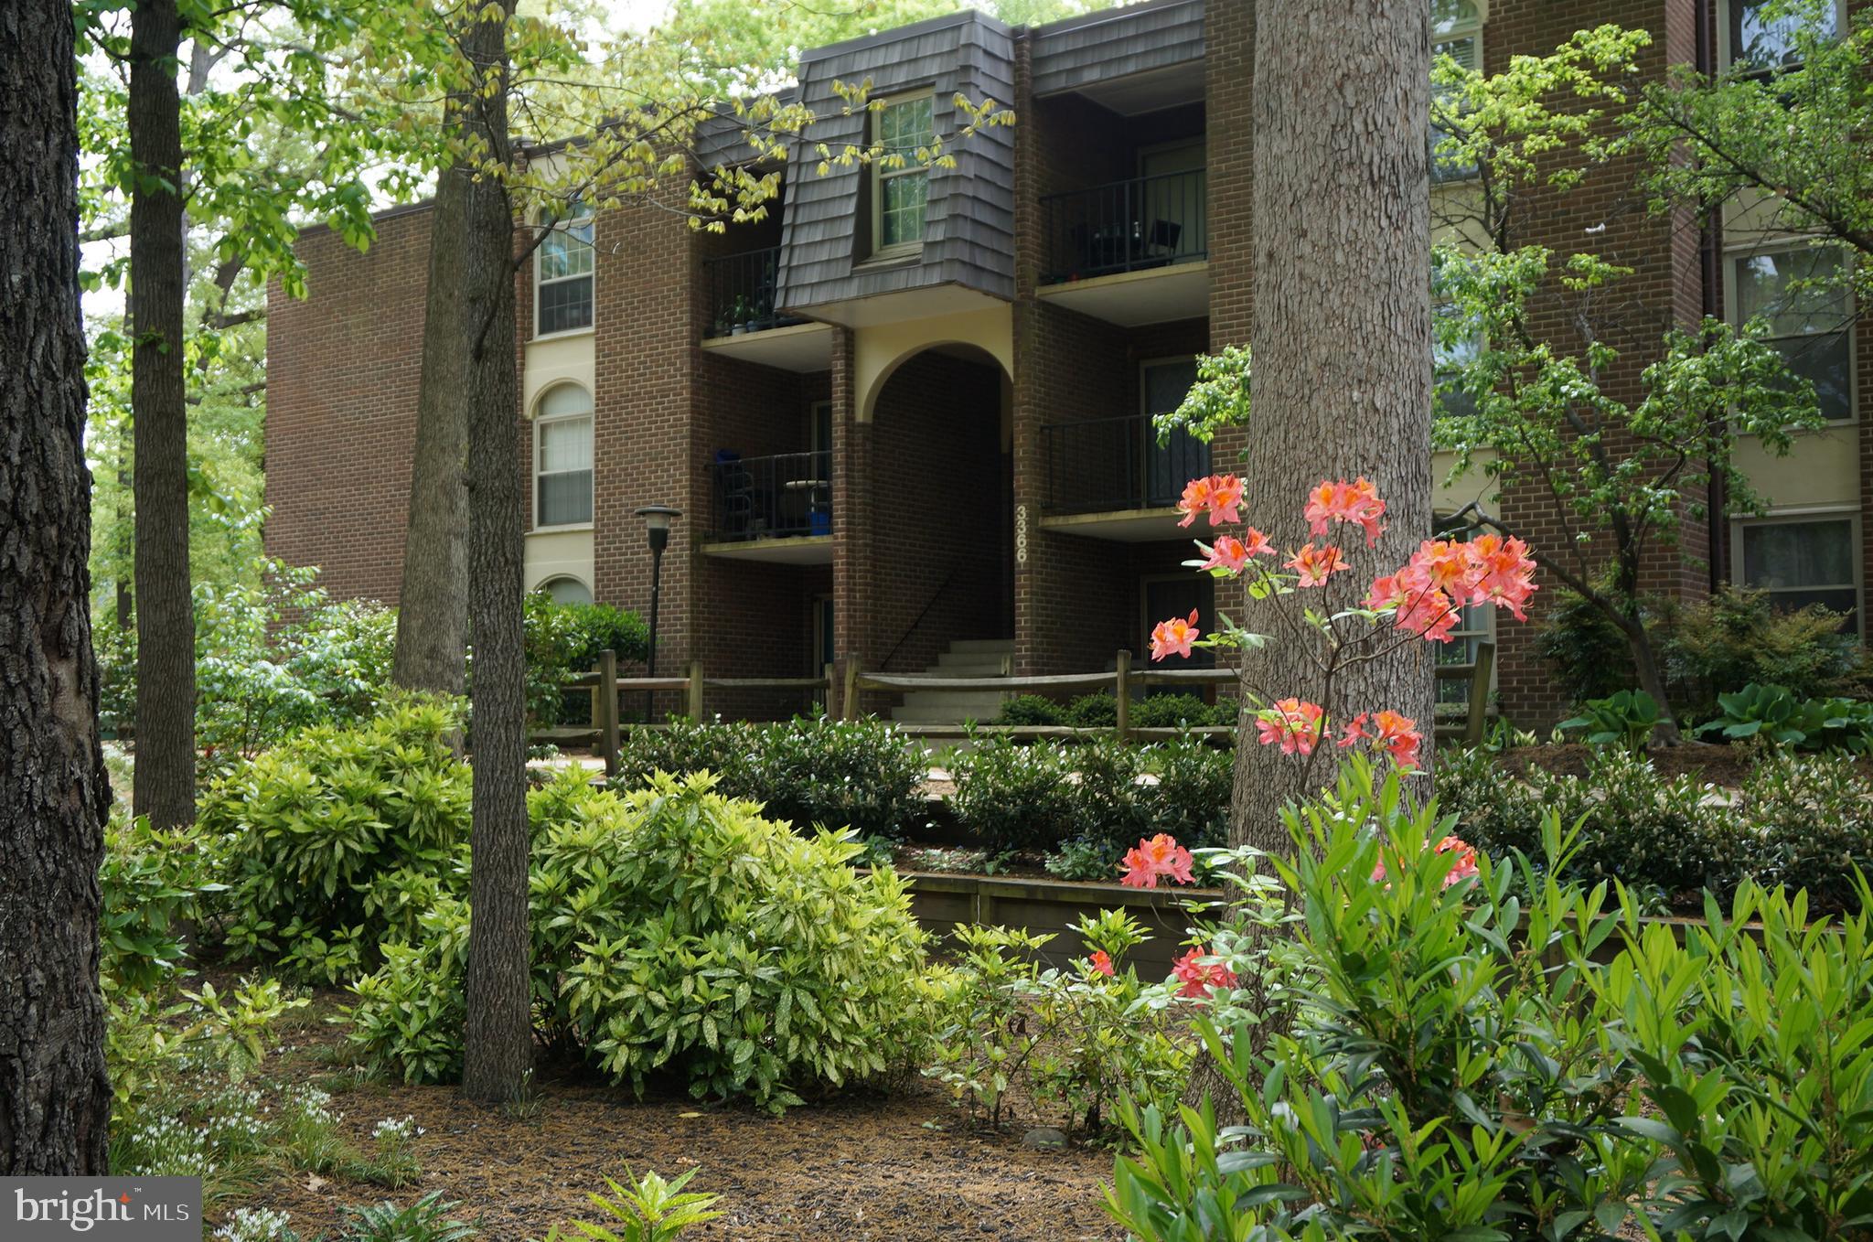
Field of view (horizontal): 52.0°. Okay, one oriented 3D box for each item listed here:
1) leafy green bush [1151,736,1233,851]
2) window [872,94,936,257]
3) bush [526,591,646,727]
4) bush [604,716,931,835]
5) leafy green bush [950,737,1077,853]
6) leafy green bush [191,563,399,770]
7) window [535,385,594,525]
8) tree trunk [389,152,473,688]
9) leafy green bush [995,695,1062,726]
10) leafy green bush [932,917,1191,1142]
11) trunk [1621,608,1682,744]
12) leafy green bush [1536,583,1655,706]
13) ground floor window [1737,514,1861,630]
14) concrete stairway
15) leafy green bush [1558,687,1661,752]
[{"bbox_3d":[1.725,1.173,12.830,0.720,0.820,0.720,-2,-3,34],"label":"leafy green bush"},{"bbox_3d":[-0.368,-5.110,21.948,0.882,1.813,0.120,-2,-4,34],"label":"window"},{"bbox_3d":[-4.176,0.486,22.800,1.400,1.550,1.250,-2,-4,34],"label":"bush"},{"bbox_3d":[-1.334,1.237,15.041,2.600,1.020,1.000,-2,-3,34],"label":"bush"},{"bbox_3d":[0.526,1.198,13.400,0.950,0.820,0.880,0,-3,0],"label":"leafy green bush"},{"bbox_3d":[-6.278,0.458,18.800,1.950,1.980,1.800,0,-3,0],"label":"leafy green bush"},{"bbox_3d":[-5.152,-2.272,26.554,1.108,1.961,0.140,-2,-3,34],"label":"window"},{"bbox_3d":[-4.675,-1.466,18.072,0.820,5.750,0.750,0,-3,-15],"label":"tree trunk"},{"bbox_3d":[1.025,1.000,21.200,0.680,0.400,0.650,0,-3,0],"label":"leafy green bush"},{"bbox_3d":[0.484,1.594,7.700,1.020,0.840,0.850,0,-3,0],"label":"leafy green bush"},{"bbox_3d":[5.835,0.448,15.700,0.450,1.120,0.250,0,-3,0],"label":"trunk"},{"bbox_3d":[6.072,0.318,17.777,1.000,1.350,0.900,-2,-3,34],"label":"leafy green bush"},{"bbox_3d":[8.490,-0.280,18.937,1.194,1.520,0.120,-2,-4,34],"label":"ground floor window"},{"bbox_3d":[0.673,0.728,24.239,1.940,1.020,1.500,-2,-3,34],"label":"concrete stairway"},{"bbox_3d":[5.319,0.775,15.200,0.760,0.490,0.700,0,-3,0],"label":"leafy green bush"}]

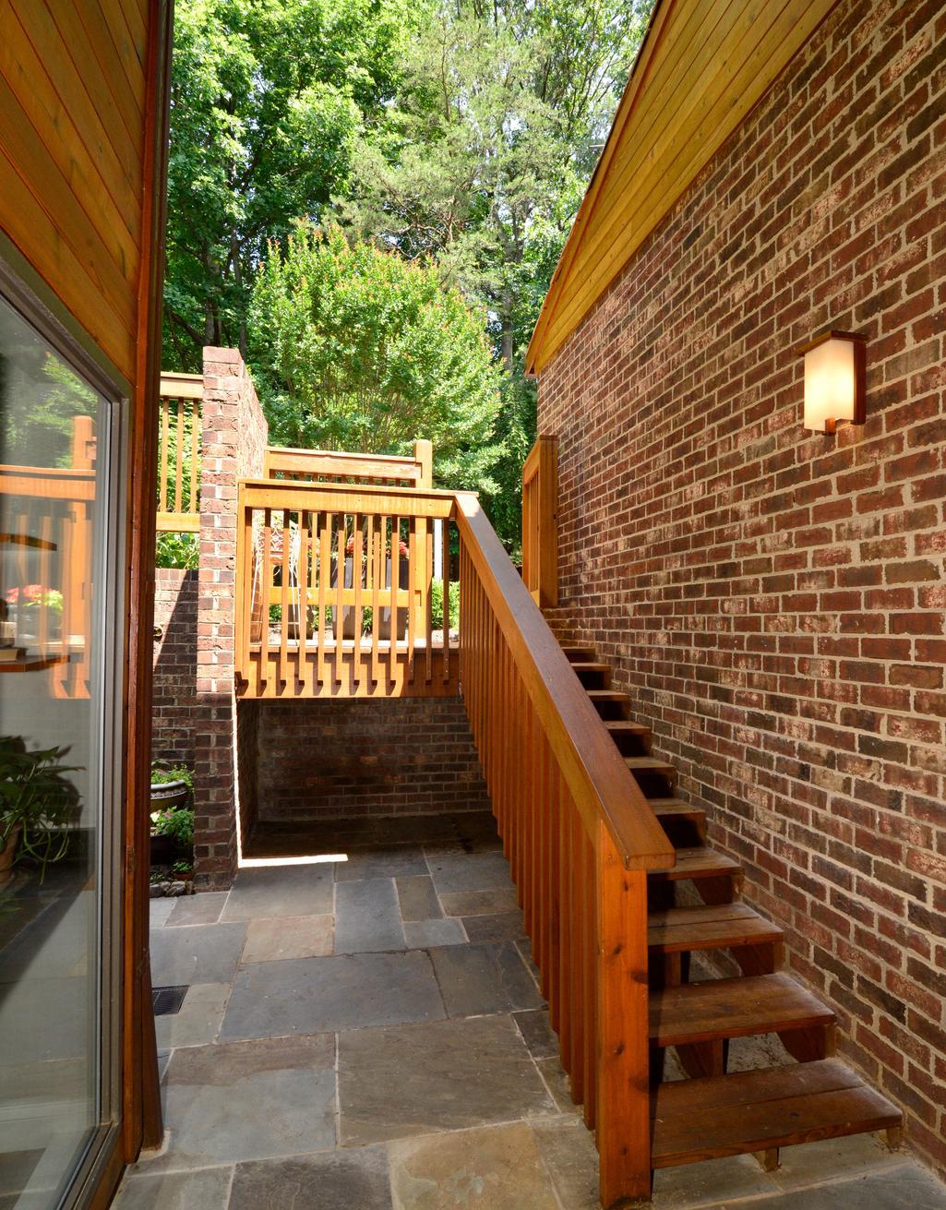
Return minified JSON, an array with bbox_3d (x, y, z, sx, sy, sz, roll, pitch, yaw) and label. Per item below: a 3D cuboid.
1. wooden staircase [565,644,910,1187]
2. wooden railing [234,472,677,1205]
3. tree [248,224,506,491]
[{"bbox_3d":[0.605,0.956,3.054,0.875,1.399,2.520,0,-1,-12],"label":"wooden staircase"},{"bbox_3d":[-0.489,0.409,2.956,1.580,2.484,2.775,0,-1,-12],"label":"wooden railing"},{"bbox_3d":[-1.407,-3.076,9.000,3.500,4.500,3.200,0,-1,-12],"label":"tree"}]

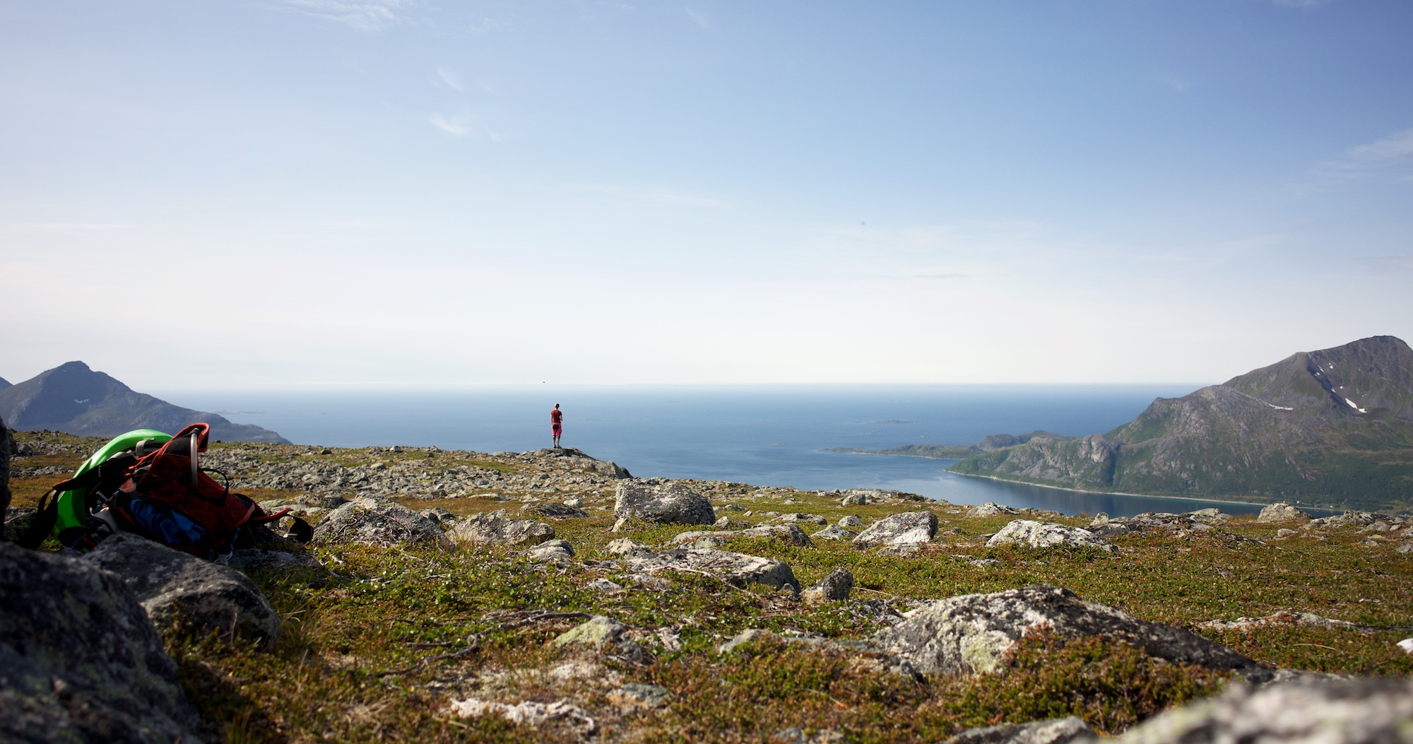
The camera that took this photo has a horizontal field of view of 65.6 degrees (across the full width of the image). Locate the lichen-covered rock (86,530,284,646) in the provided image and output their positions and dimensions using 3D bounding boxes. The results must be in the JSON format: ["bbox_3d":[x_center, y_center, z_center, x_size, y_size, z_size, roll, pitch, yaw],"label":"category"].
[{"bbox_3d":[-1.080,0.437,2.260,0.380,0.200,0.330,0,0,0],"label":"lichen-covered rock"}]

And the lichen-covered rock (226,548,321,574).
[{"bbox_3d":[-1.024,0.440,2.580,0.225,0.070,0.190,0,0,0],"label":"lichen-covered rock"}]

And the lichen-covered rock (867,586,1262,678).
[{"bbox_3d":[0.745,0.523,2.280,0.780,0.165,0.440,0,0,0],"label":"lichen-covered rock"}]

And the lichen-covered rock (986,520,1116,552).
[{"bbox_3d":[1.557,0.736,4.950,0.570,0.135,0.360,0,0,0],"label":"lichen-covered rock"}]

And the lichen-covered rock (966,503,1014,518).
[{"bbox_3d":[2.400,1.170,9.300,0.390,0.125,0.290,0,0,0],"label":"lichen-covered rock"}]

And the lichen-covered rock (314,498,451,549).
[{"bbox_3d":[-1.026,0.460,3.450,0.410,0.150,0.340,0,0,0],"label":"lichen-covered rock"}]

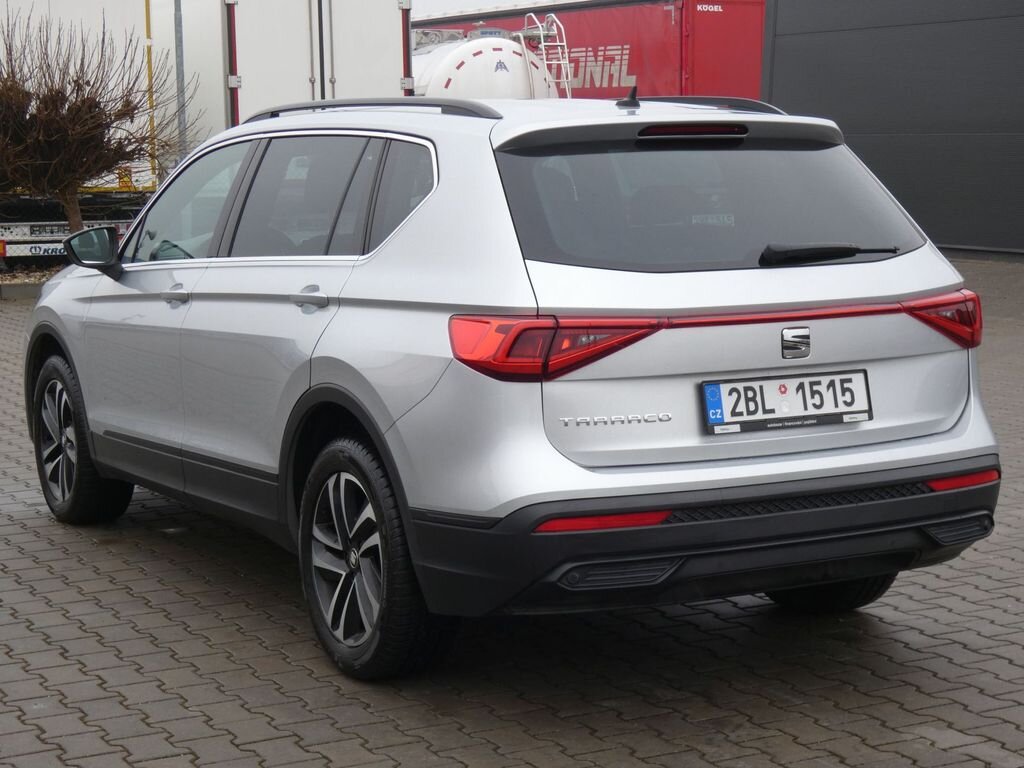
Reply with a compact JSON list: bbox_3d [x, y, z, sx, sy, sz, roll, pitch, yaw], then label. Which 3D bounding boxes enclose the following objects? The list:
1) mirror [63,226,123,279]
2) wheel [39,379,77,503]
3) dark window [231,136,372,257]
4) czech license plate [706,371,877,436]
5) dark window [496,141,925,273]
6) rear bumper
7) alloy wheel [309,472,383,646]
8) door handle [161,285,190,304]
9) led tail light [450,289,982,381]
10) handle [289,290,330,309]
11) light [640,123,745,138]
[{"bbox_3d":[-1.531,-0.475,7.087,0.190,0.198,0.150,-4,8,-29],"label":"mirror"},{"bbox_3d":[-1.760,0.225,7.945,0.173,0.490,0.490,-4,8,-29],"label":"wheel"},{"bbox_3d":[-0.648,-0.561,5.939,0.050,0.402,0.786,19,-4,-30],"label":"dark window"},{"bbox_3d":[0.724,0.048,5.114,0.532,0.135,0.022,-4,-4,-29],"label":"czech license plate"},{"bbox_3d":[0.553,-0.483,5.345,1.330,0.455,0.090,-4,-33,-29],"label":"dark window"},{"bbox_3d":[0.652,0.406,5.291,1.800,0.325,0.535,-4,8,-29],"label":"rear bumper"},{"bbox_3d":[-0.393,0.487,5.527,0.175,0.490,0.490,-4,8,-29],"label":"alloy wheel"},{"bbox_3d":[-1.137,-0.299,6.530,0.055,0.046,0.225,-4,8,-29],"label":"door handle"},{"bbox_3d":[0.665,-0.136,5.191,1.720,0.173,0.300,-4,8,-29],"label":"led tail light"},{"bbox_3d":[-0.585,-0.244,5.544,0.055,0.046,0.225,-4,8,-29],"label":"handle"},{"bbox_3d":[0.501,-0.703,5.406,0.370,0.041,0.050,-4,8,-29],"label":"light"}]

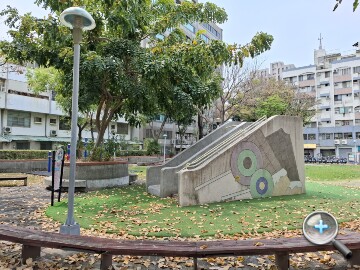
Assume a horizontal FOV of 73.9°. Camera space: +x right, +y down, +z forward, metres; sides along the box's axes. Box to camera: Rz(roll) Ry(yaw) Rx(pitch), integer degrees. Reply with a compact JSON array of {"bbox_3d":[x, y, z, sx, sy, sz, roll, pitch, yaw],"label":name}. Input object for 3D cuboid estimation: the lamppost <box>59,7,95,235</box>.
[{"bbox_3d":[-1.916,-0.307,4.356,0.620,4.220,0.620,0,-4,0],"label":"lamppost"}]

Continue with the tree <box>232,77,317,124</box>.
[{"bbox_3d":[9.582,-1.171,24.147,8.200,8.800,7.800,0,-4,0],"label":"tree"}]

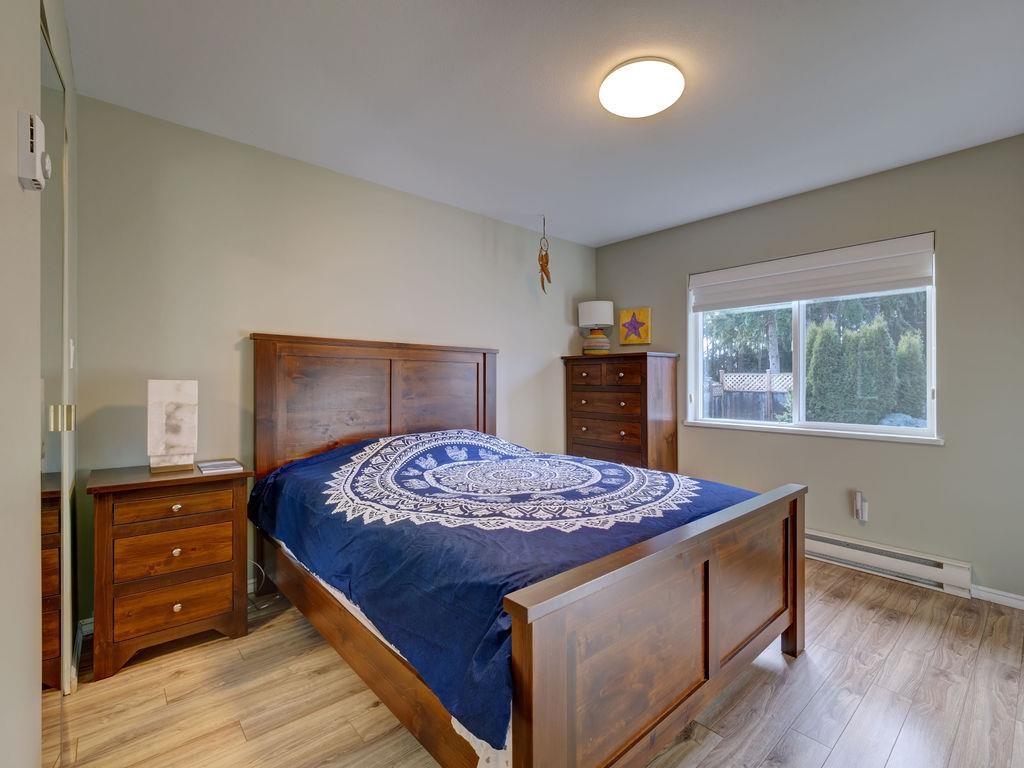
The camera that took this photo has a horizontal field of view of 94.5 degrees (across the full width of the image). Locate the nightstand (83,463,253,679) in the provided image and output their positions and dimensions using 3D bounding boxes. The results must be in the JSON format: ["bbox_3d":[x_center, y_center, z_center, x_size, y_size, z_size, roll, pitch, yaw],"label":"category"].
[{"bbox_3d":[-1.555,0.777,2.170,0.576,0.755,0.470,0,1,-41],"label":"nightstand"}]

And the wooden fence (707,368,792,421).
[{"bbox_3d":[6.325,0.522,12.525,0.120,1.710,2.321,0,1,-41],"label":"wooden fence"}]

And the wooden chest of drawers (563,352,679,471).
[{"bbox_3d":[0.902,0.452,4.025,0.470,1.383,0.868,0,1,-41],"label":"wooden chest of drawers"}]

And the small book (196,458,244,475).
[{"bbox_3d":[-1.393,0.397,2.260,0.160,0.015,0.250,0,1,-41],"label":"small book"}]

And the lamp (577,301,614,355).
[{"bbox_3d":[0.735,-0.470,4.188,0.310,0.457,0.310,0,1,0],"label":"lamp"}]

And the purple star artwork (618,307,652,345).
[{"bbox_3d":[1.087,-0.504,4.171,0.030,0.310,0.308,0,1,-41],"label":"purple star artwork"}]

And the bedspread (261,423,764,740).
[{"bbox_3d":[-0.086,0.562,2.315,1.710,0.510,2.050,0,1,-41],"label":"bedspread"}]

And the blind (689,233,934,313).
[{"bbox_3d":[1.934,-0.718,3.258,0.085,0.305,1.474,0,1,-41],"label":"blind"}]

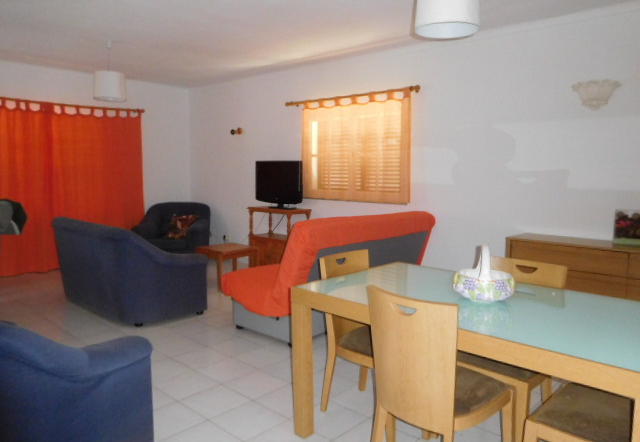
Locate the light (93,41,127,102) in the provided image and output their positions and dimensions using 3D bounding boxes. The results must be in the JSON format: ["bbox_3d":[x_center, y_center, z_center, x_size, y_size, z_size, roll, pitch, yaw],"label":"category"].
[{"bbox_3d":[-2.173,-1.535,4.799,0.345,0.635,0.345,6,8,42],"label":"light"}]

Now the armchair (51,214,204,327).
[{"bbox_3d":[-1.836,0.417,4.507,0.830,0.860,1.420,-6,9,-45],"label":"armchair"}]

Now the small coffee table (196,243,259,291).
[{"bbox_3d":[-1.103,0.533,5.505,0.570,0.430,0.550,6,8,42],"label":"small coffee table"}]

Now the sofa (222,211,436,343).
[{"bbox_3d":[0.144,0.401,4.280,1.170,0.975,1.780,6,8,42],"label":"sofa"}]

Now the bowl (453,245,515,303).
[{"bbox_3d":[0.757,0.235,2.111,0.280,0.253,0.260,3,6,20],"label":"bowl"}]

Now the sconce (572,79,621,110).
[{"bbox_3d":[2.171,-0.999,3.644,0.315,0.210,0.160,6,8,42],"label":"sconce"}]

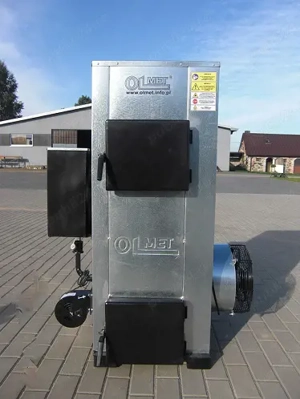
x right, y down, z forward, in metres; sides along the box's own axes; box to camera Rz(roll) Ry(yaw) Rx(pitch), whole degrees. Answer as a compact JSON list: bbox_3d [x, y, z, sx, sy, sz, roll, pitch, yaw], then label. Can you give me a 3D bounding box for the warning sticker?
[{"bbox_3d":[0.216,-0.430,1.292,0.099,0.150,0.002,1,6,0],"label":"warning sticker"}]

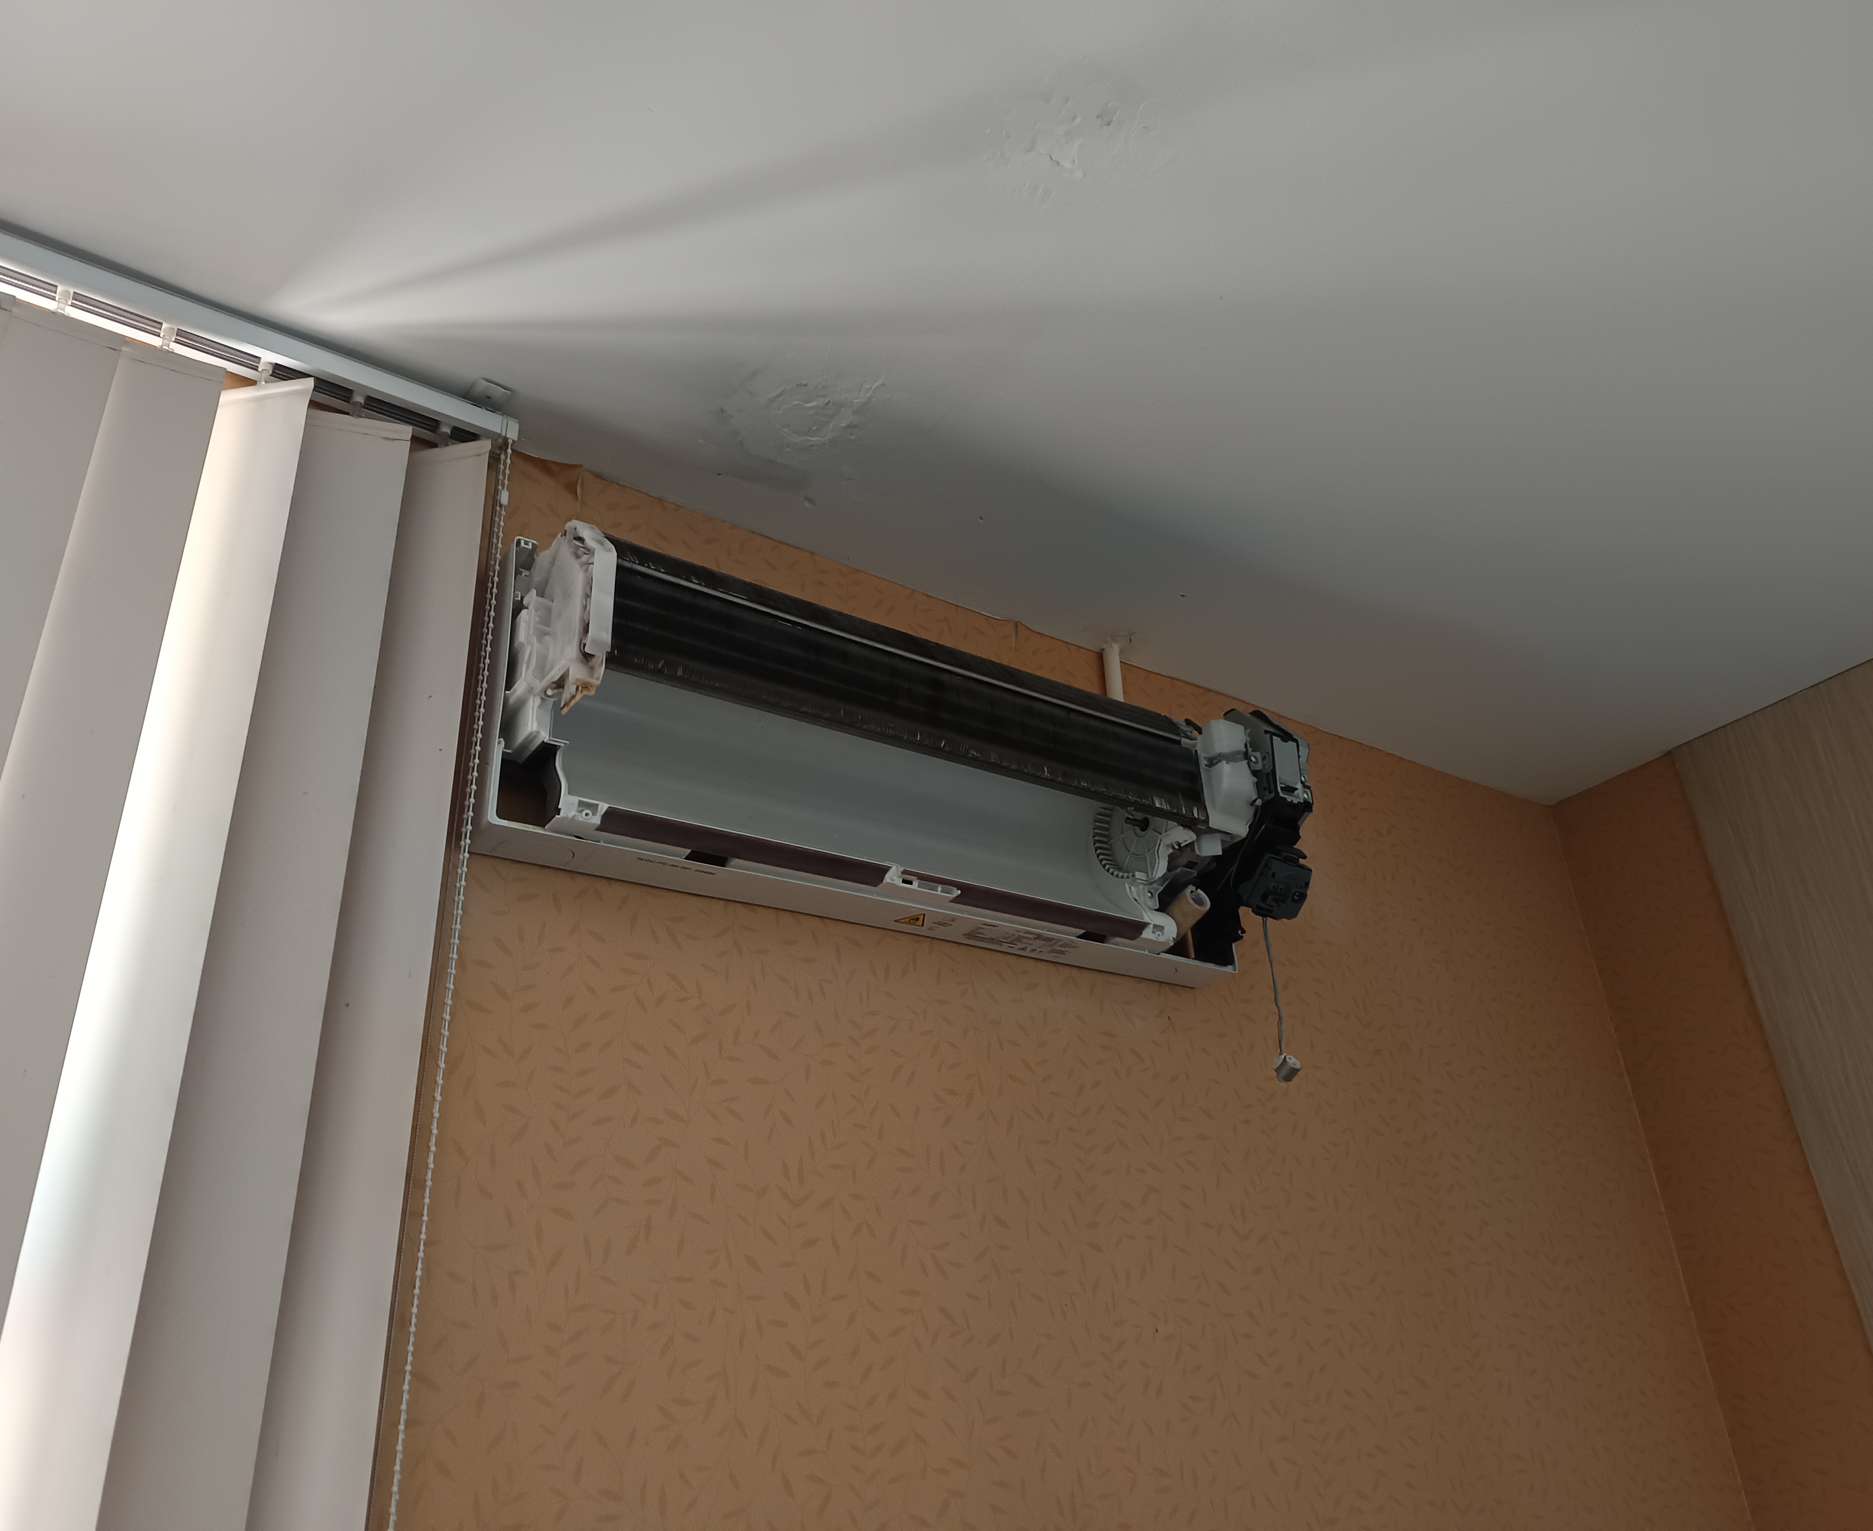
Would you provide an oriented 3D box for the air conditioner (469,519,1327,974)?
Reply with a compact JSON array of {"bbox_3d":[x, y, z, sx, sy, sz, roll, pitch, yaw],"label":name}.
[{"bbox_3d":[0.002,-0.002,1.385,0.835,0.285,0.187,15,-33,-31],"label":"air conditioner"}]

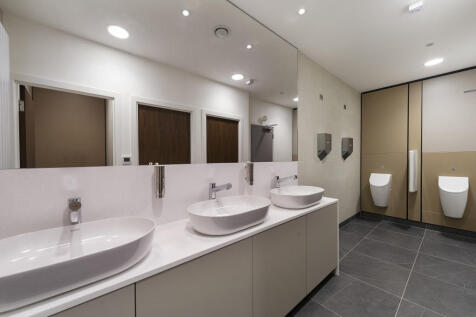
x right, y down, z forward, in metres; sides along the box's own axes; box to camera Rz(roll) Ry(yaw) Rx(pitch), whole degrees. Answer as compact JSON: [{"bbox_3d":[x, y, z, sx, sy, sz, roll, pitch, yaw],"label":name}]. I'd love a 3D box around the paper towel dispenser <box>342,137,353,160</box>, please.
[{"bbox_3d":[1.940,-0.168,3.260,0.240,0.393,0.100,0,0,-41],"label":"paper towel dispenser"}]

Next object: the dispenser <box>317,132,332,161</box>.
[{"bbox_3d":[1.249,-0.164,2.651,0.240,0.388,0.100,0,0,-41],"label":"dispenser"}]

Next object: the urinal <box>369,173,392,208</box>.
[{"bbox_3d":[2.742,0.612,3.575,0.320,0.630,0.320,0,0,-41],"label":"urinal"}]

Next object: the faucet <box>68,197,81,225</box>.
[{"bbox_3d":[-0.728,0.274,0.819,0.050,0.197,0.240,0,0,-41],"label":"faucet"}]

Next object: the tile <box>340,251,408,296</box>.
[{"bbox_3d":[1.448,1.221,2.013,0.590,0.012,0.587,0,0,-41],"label":"tile"}]

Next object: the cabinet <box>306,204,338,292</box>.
[{"bbox_3d":[0.642,0.785,1.875,0.660,0.700,0.467,0,0,-41],"label":"cabinet"}]

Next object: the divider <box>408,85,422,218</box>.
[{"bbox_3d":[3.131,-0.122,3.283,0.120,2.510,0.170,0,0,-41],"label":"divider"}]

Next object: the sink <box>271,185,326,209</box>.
[{"bbox_3d":[0.586,0.369,1.811,0.613,0.115,0.390,0,0,-41],"label":"sink"}]

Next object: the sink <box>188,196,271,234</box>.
[{"bbox_3d":[-0.032,0.370,1.267,0.615,0.115,0.390,0,0,-41],"label":"sink"}]

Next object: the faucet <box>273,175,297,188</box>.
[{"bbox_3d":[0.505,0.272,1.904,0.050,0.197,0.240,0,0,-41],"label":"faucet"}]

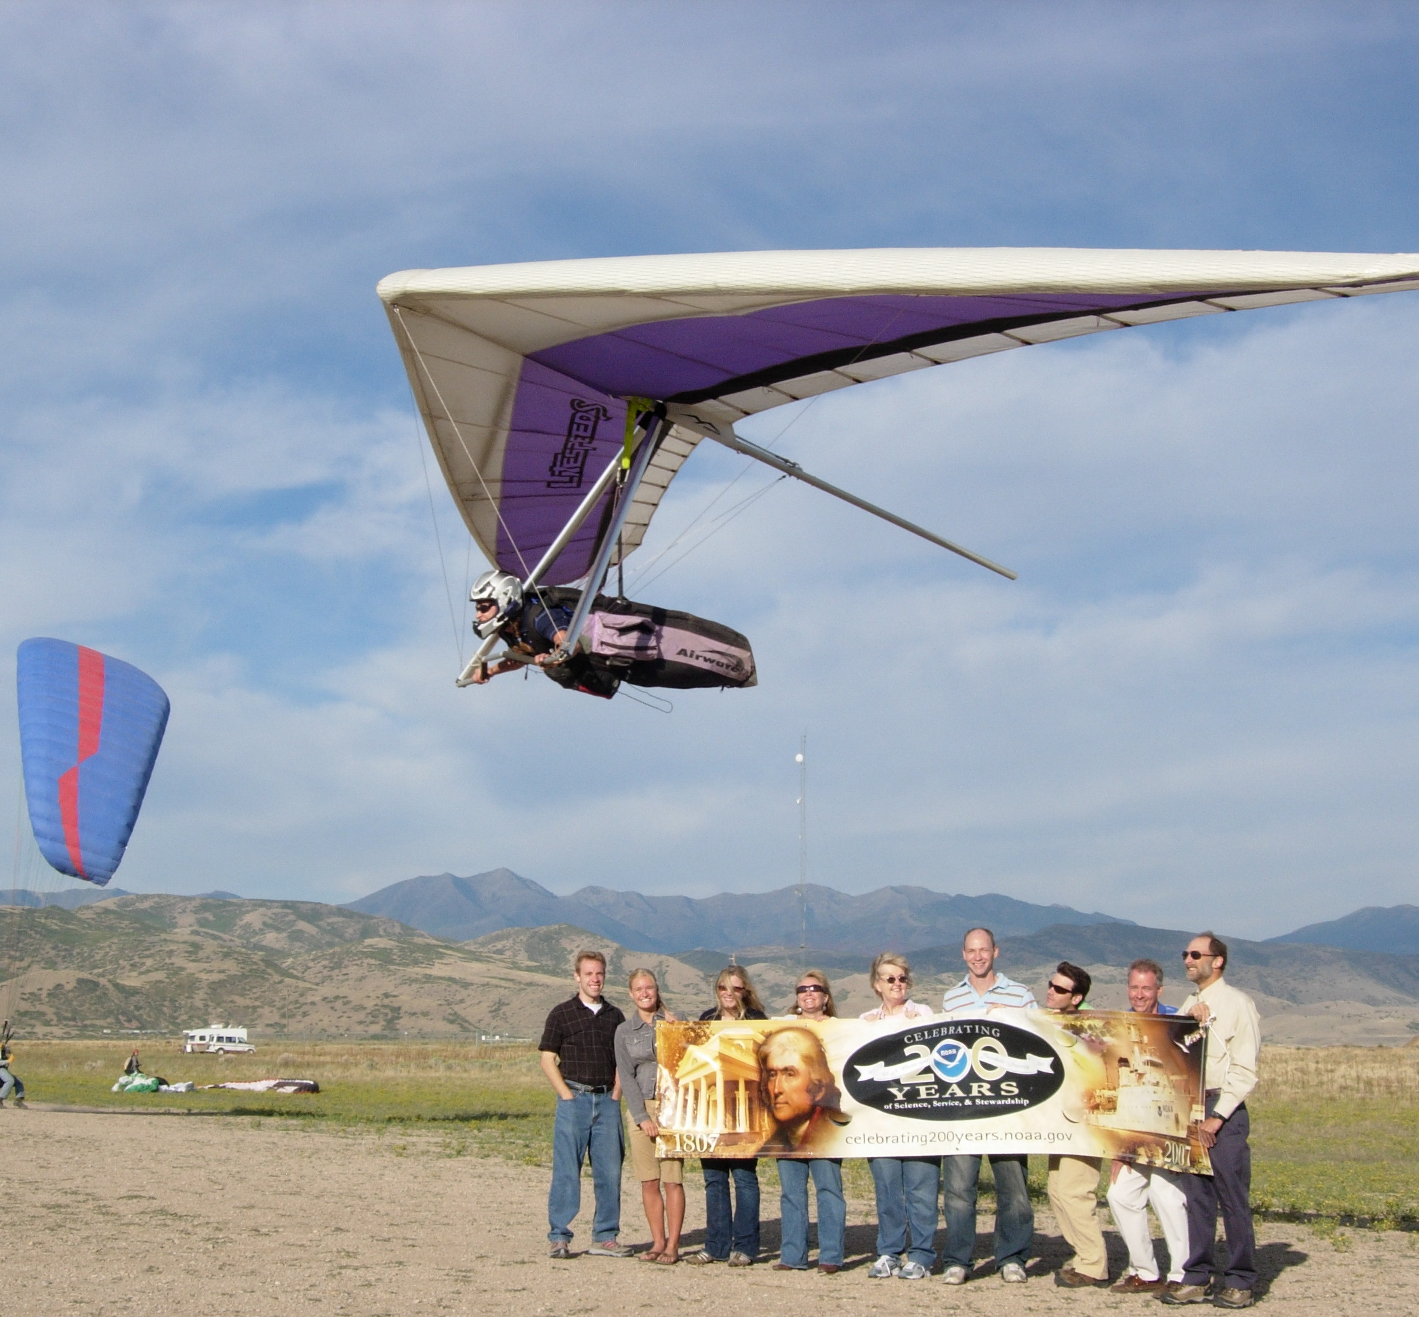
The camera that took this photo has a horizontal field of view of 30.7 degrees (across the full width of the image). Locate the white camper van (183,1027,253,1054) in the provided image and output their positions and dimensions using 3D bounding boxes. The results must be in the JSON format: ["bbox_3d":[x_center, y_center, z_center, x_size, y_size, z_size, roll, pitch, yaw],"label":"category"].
[{"bbox_3d":[-49.358,38.356,260.000,7.300,2.920,2.400,1,-8,-7],"label":"white camper van"}]

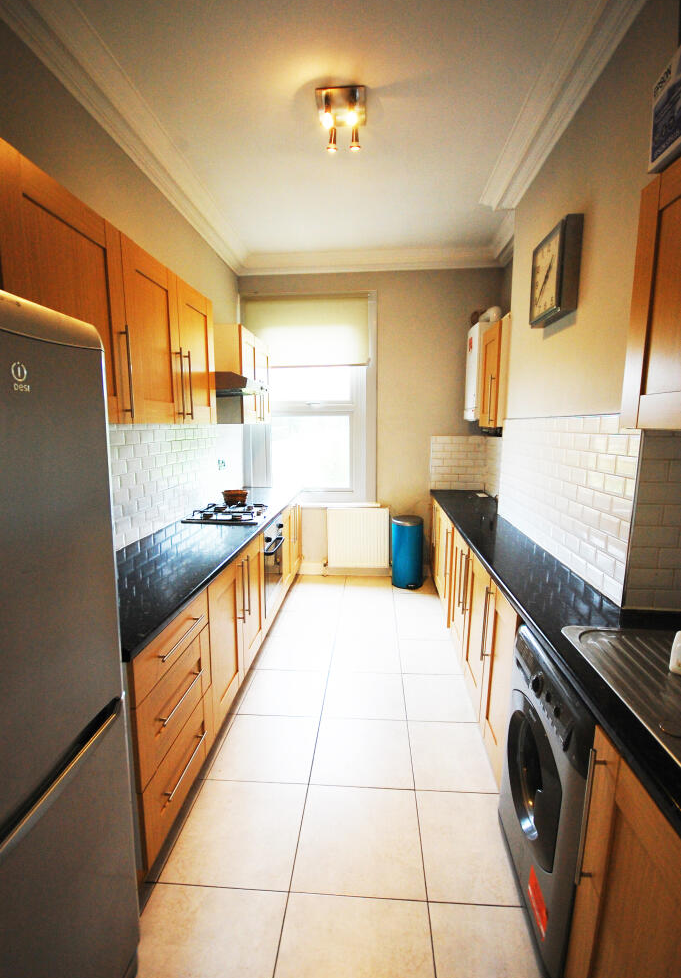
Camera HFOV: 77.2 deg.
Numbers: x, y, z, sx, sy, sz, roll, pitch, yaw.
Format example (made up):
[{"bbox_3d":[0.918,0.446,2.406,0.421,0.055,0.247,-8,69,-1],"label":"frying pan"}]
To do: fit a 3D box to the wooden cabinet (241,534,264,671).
[{"bbox_3d":[-0.814,0.686,2.670,0.570,0.714,0.509,0,9,4],"label":"wooden cabinet"}]

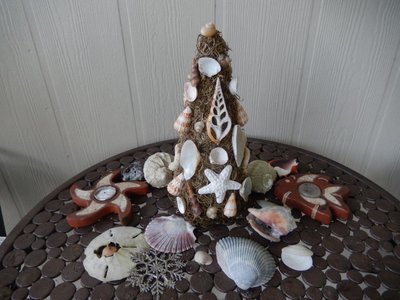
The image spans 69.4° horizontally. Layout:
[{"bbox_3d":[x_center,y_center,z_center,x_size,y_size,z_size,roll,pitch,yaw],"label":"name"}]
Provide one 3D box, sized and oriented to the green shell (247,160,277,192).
[{"bbox_3d":[0.111,0.049,0.523,0.055,0.055,0.050,-18,35,-25],"label":"green shell"}]

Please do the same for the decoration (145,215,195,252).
[{"bbox_3d":[-0.045,0.122,0.442,0.079,0.022,0.069,-1,31,0],"label":"decoration"}]

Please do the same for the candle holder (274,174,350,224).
[{"bbox_3d":[0.191,0.079,0.499,0.119,0.025,0.100,10,33,17],"label":"candle holder"}]

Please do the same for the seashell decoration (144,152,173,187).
[{"bbox_3d":[-0.081,0.041,0.590,0.067,0.064,0.056,-2,31,0],"label":"seashell decoration"}]

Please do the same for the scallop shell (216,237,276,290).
[{"bbox_3d":[0.069,0.155,0.426,0.087,0.032,0.098,1,31,5],"label":"scallop shell"}]

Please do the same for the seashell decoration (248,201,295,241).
[{"bbox_3d":[0.119,0.112,0.481,0.083,0.046,0.056,13,34,23],"label":"seashell decoration"}]

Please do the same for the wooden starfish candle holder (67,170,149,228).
[{"bbox_3d":[-0.176,0.090,0.556,0.152,0.023,0.140,-2,31,0],"label":"wooden starfish candle holder"}]

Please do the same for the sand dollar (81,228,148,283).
[{"bbox_3d":[-0.118,0.147,0.414,0.091,0.012,0.087,-1,31,0],"label":"sand dollar"}]

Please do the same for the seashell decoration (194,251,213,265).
[{"bbox_3d":[0.005,0.149,0.405,0.026,0.012,0.021,-1,31,0],"label":"seashell decoration"}]

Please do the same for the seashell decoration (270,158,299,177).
[{"bbox_3d":[0.163,0.035,0.567,0.060,0.032,0.044,-1,31,0],"label":"seashell decoration"}]

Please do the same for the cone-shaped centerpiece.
[{"bbox_3d":[0.013,-0.040,0.473,0.148,0.320,0.142,-2,31,0],"label":"cone-shaped centerpiece"}]

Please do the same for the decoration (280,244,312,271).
[{"bbox_3d":[0.137,0.146,0.402,0.043,0.016,0.041,-1,31,0],"label":"decoration"}]

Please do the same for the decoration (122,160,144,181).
[{"bbox_3d":[-0.144,0.043,0.621,0.046,0.035,0.042,-2,31,0],"label":"decoration"}]

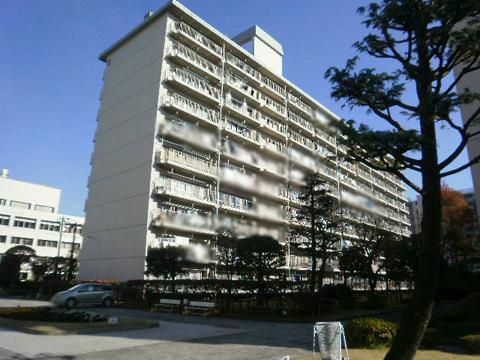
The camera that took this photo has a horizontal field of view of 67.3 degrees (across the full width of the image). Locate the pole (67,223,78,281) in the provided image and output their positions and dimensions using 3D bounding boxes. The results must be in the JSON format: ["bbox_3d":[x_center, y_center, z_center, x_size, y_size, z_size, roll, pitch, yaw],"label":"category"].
[{"bbox_3d":[-22.484,10.182,47.888,0.450,8.979,1.300,-13,-21,41],"label":"pole"}]

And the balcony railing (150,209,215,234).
[{"bbox_3d":[-5.084,3.816,32.592,1.135,1.342,6.317,-13,-21,41],"label":"balcony railing"}]

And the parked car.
[{"bbox_3d":[-11.215,8.342,26.336,1.700,1.580,4.550,-13,-21,41],"label":"parked car"}]

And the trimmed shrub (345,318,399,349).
[{"bbox_3d":[4.178,4.786,11.381,1.600,0.760,1.200,-4,-16,19],"label":"trimmed shrub"}]

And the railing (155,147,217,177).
[{"bbox_3d":[-4.972,-1.476,34.044,1.135,1.342,6.317,-13,-21,41],"label":"railing"}]

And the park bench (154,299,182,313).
[{"bbox_3d":[-4.630,7.859,22.656,1.980,0.740,0.650,-12,-20,39],"label":"park bench"}]

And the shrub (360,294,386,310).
[{"bbox_3d":[9.923,9.124,26.911,1.850,1.000,1.400,-4,-16,19],"label":"shrub"}]

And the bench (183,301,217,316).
[{"bbox_3d":[-2.304,7.238,20.215,1.980,0.740,0.650,-12,-20,39],"label":"bench"}]

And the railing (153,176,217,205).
[{"bbox_3d":[-5.028,1.189,33.313,1.135,1.342,6.317,-13,-21,41],"label":"railing"}]

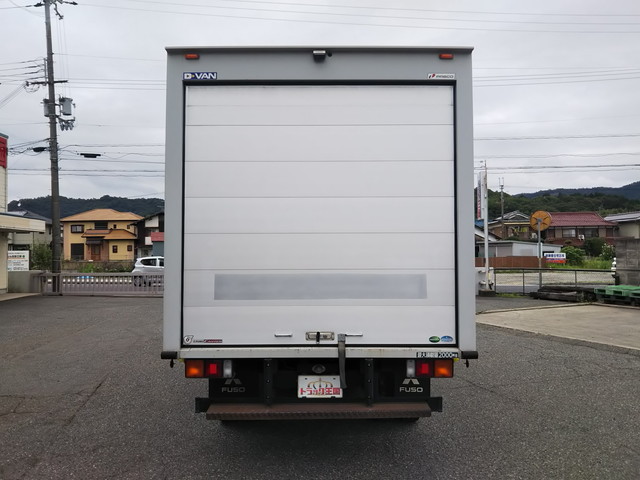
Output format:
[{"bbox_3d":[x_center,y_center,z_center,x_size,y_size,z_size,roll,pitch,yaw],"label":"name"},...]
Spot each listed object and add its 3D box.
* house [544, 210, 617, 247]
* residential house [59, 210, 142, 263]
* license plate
[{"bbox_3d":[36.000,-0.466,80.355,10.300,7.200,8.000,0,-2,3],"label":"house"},{"bbox_3d":[-30.100,-0.694,81.062,11.100,7.700,8.600,0,-2,3],"label":"residential house"},{"bbox_3d":[0.007,1.072,4.040,0.330,0.165,0.015,0,-2,0],"label":"license plate"}]

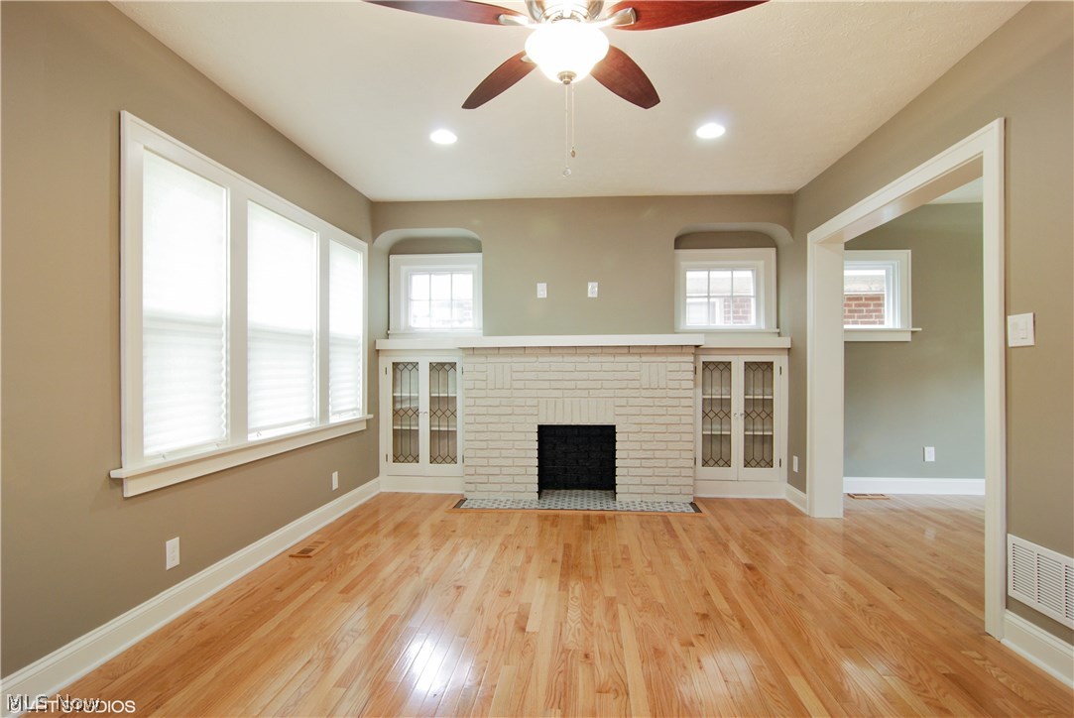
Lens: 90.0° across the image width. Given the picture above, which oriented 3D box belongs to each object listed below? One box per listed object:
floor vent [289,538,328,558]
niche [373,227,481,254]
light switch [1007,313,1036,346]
[{"bbox_3d":[-1.360,1.144,3.256,0.145,0.012,0.315,0,0,5],"label":"floor vent"},{"bbox_3d":[-0.853,-0.967,4.424,0.890,0.170,0.320,0,0,5],"label":"niche"},{"bbox_3d":[1.899,-0.112,2.118,0.015,0.125,0.125,0,0,5],"label":"light switch"}]

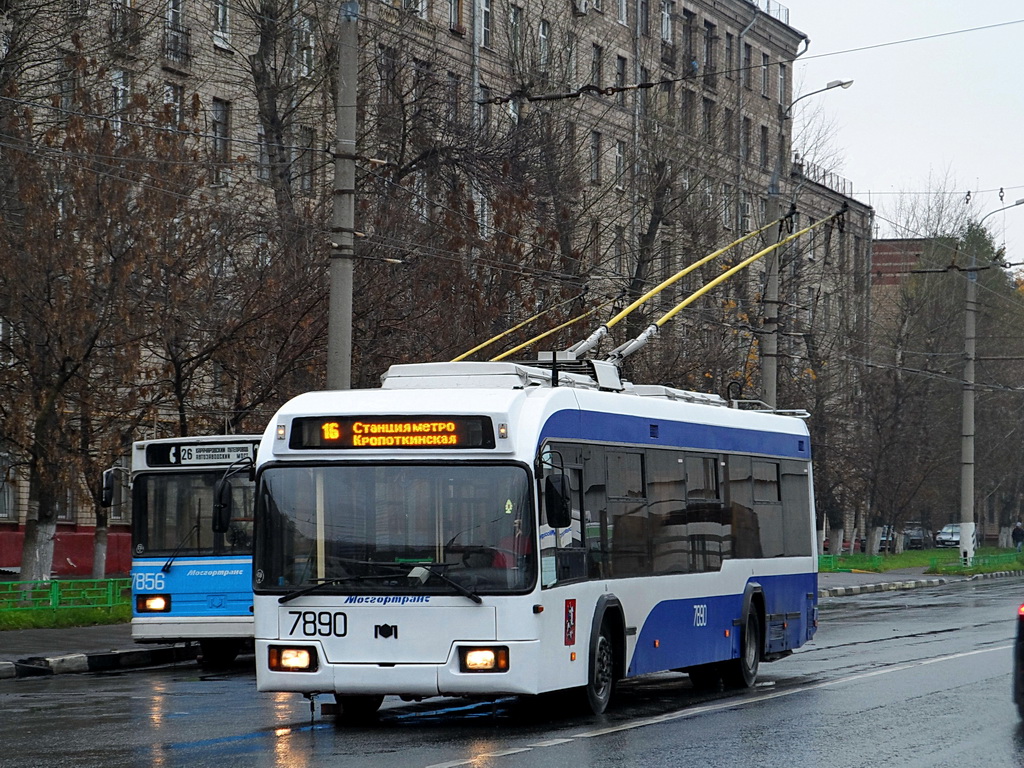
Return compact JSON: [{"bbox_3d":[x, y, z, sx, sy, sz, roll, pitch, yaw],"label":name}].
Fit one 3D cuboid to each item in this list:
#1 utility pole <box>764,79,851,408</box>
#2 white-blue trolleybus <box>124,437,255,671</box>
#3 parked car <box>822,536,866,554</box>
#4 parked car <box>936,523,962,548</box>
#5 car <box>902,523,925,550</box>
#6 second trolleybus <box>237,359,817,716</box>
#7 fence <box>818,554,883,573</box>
[{"bbox_3d":[7.000,-1.290,84.900,2.200,12.000,0.400,0,-2,16],"label":"utility pole"},{"bbox_3d":[-1.970,2.180,49.200,2.500,3.000,11.800,-1,-3,16],"label":"white-blue trolleybus"},{"bbox_3d":[16.679,7.720,177.000,1.720,1.450,4.300,0,-2,16],"label":"parked car"},{"bbox_3d":[24.900,8.601,201.000,1.760,1.460,4.300,0,-2,16],"label":"parked car"},{"bbox_3d":[22.461,8.289,194.000,1.720,1.550,4.200,0,-2,16],"label":"car"},{"bbox_3d":[0.622,1.436,34.389,2.500,3.150,11.500,-1,-2,16],"label":"second trolleybus"},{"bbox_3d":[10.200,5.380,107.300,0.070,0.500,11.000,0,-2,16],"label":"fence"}]

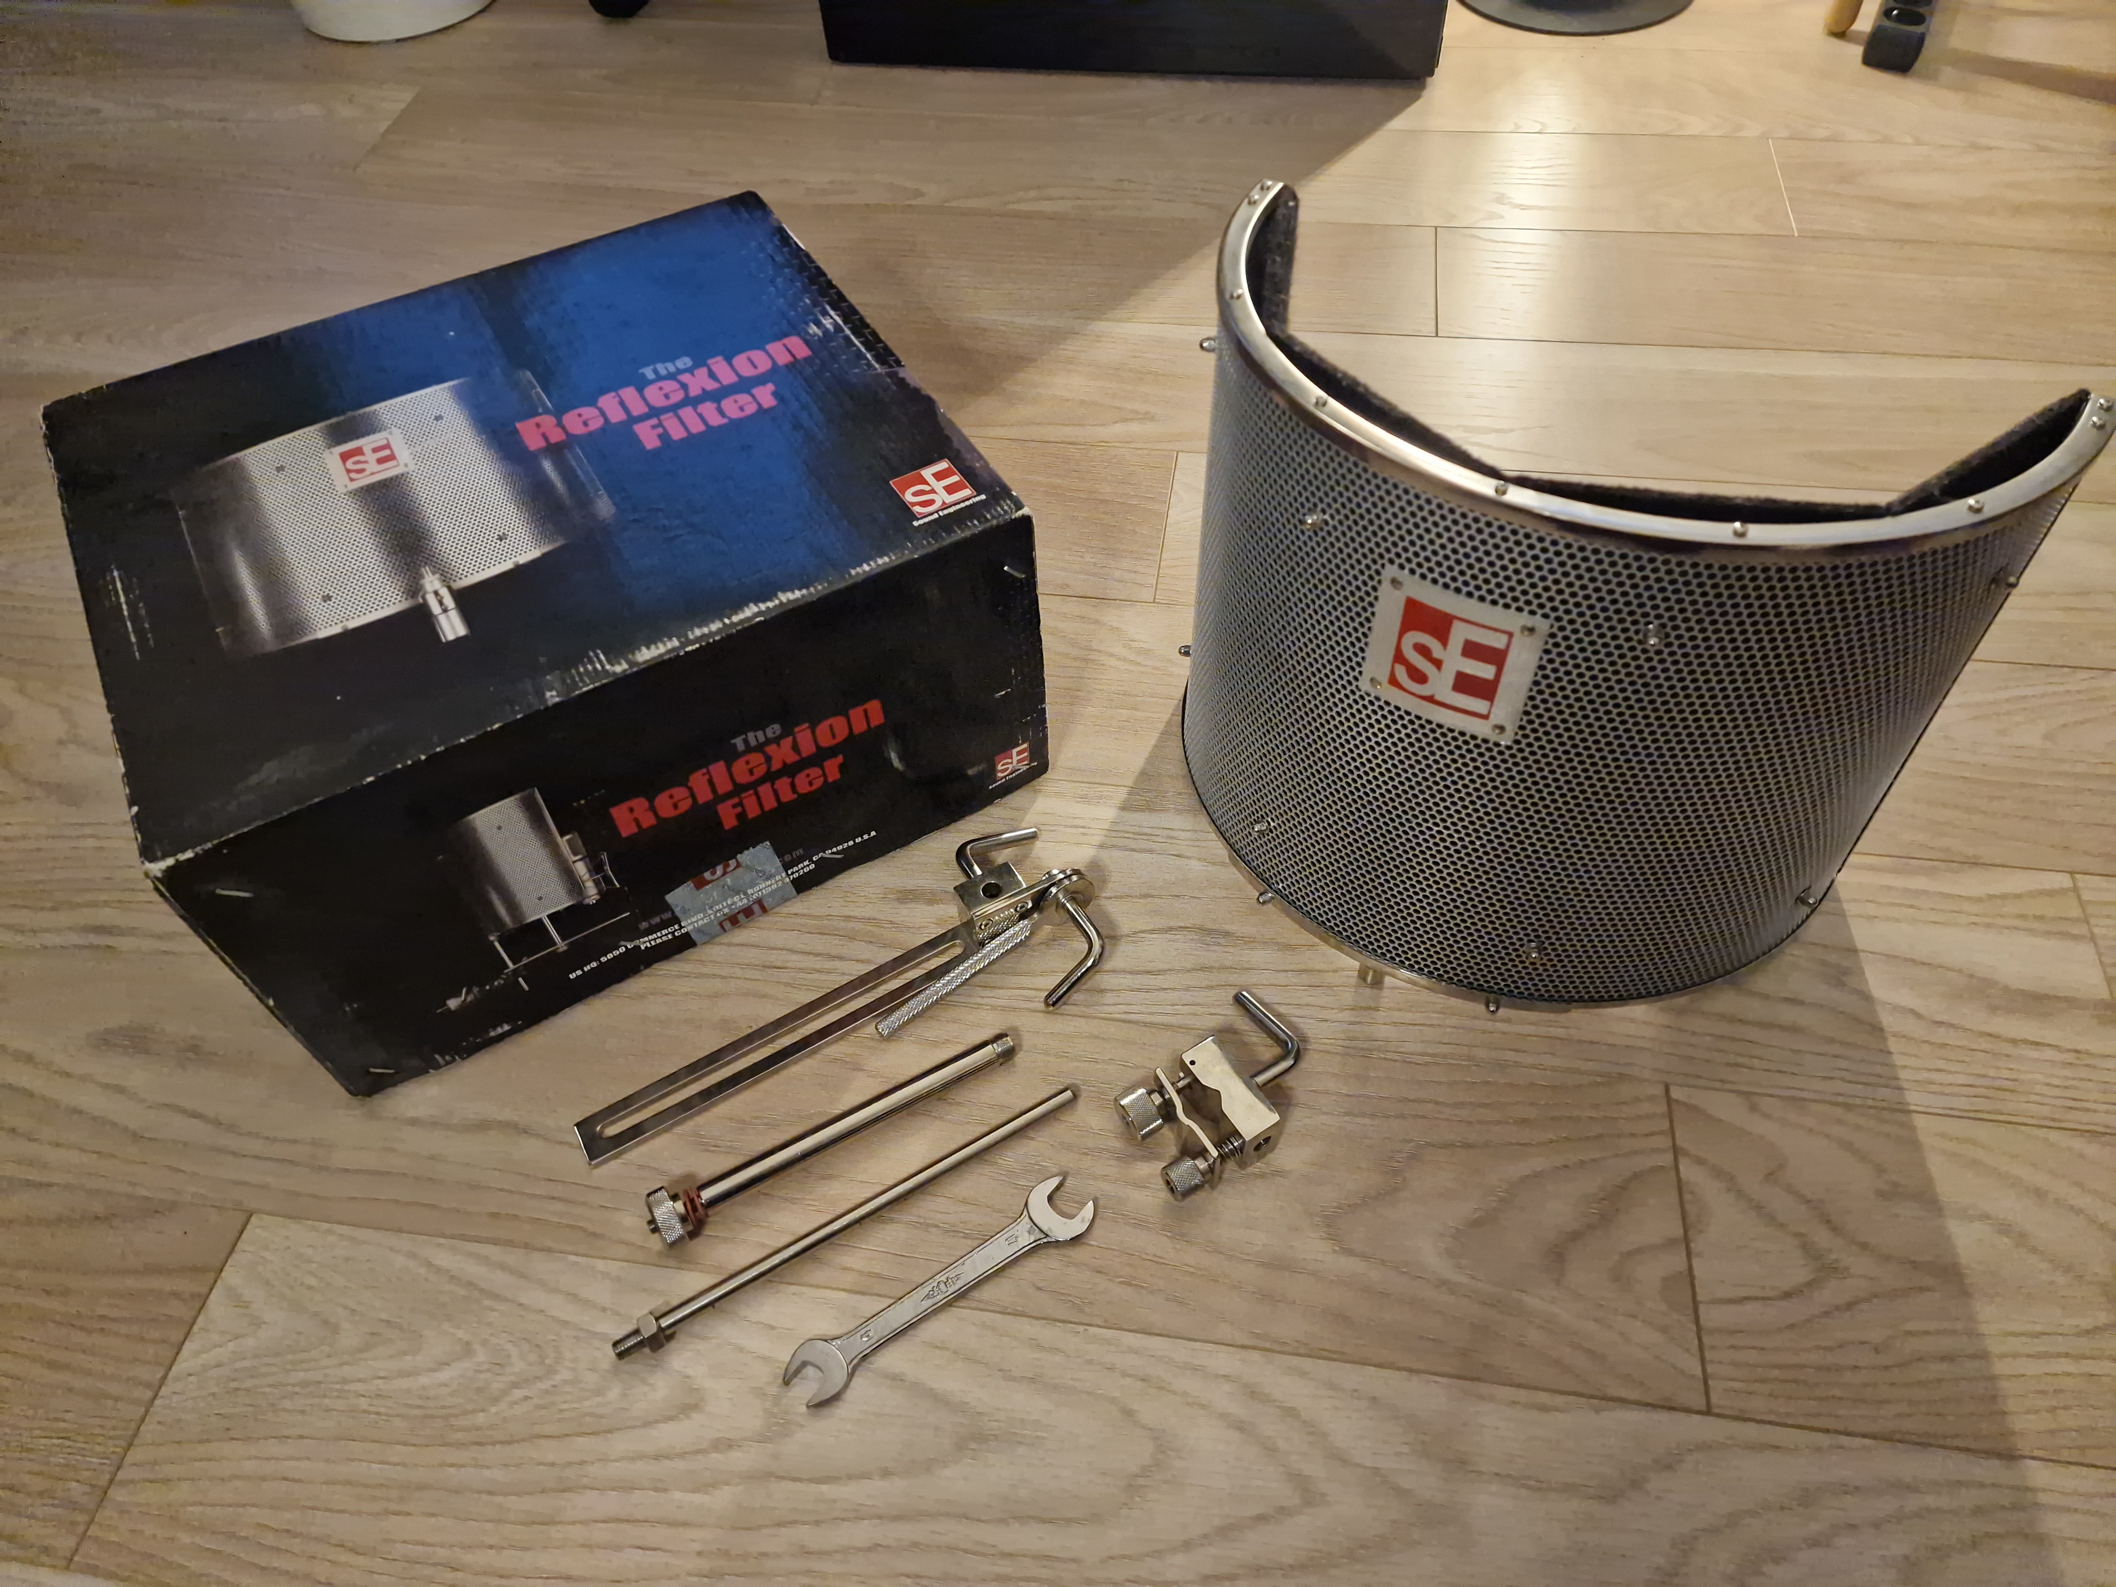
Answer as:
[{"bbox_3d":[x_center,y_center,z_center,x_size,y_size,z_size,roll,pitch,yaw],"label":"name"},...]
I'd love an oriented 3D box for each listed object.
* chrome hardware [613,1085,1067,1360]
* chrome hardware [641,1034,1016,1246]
[{"bbox_3d":[-0.100,0.206,0.694,0.251,0.018,0.018,-26,56,-18],"label":"chrome hardware"},{"bbox_3d":[-0.112,0.172,0.715,0.203,0.027,0.027,-25,55,-17],"label":"chrome hardware"}]

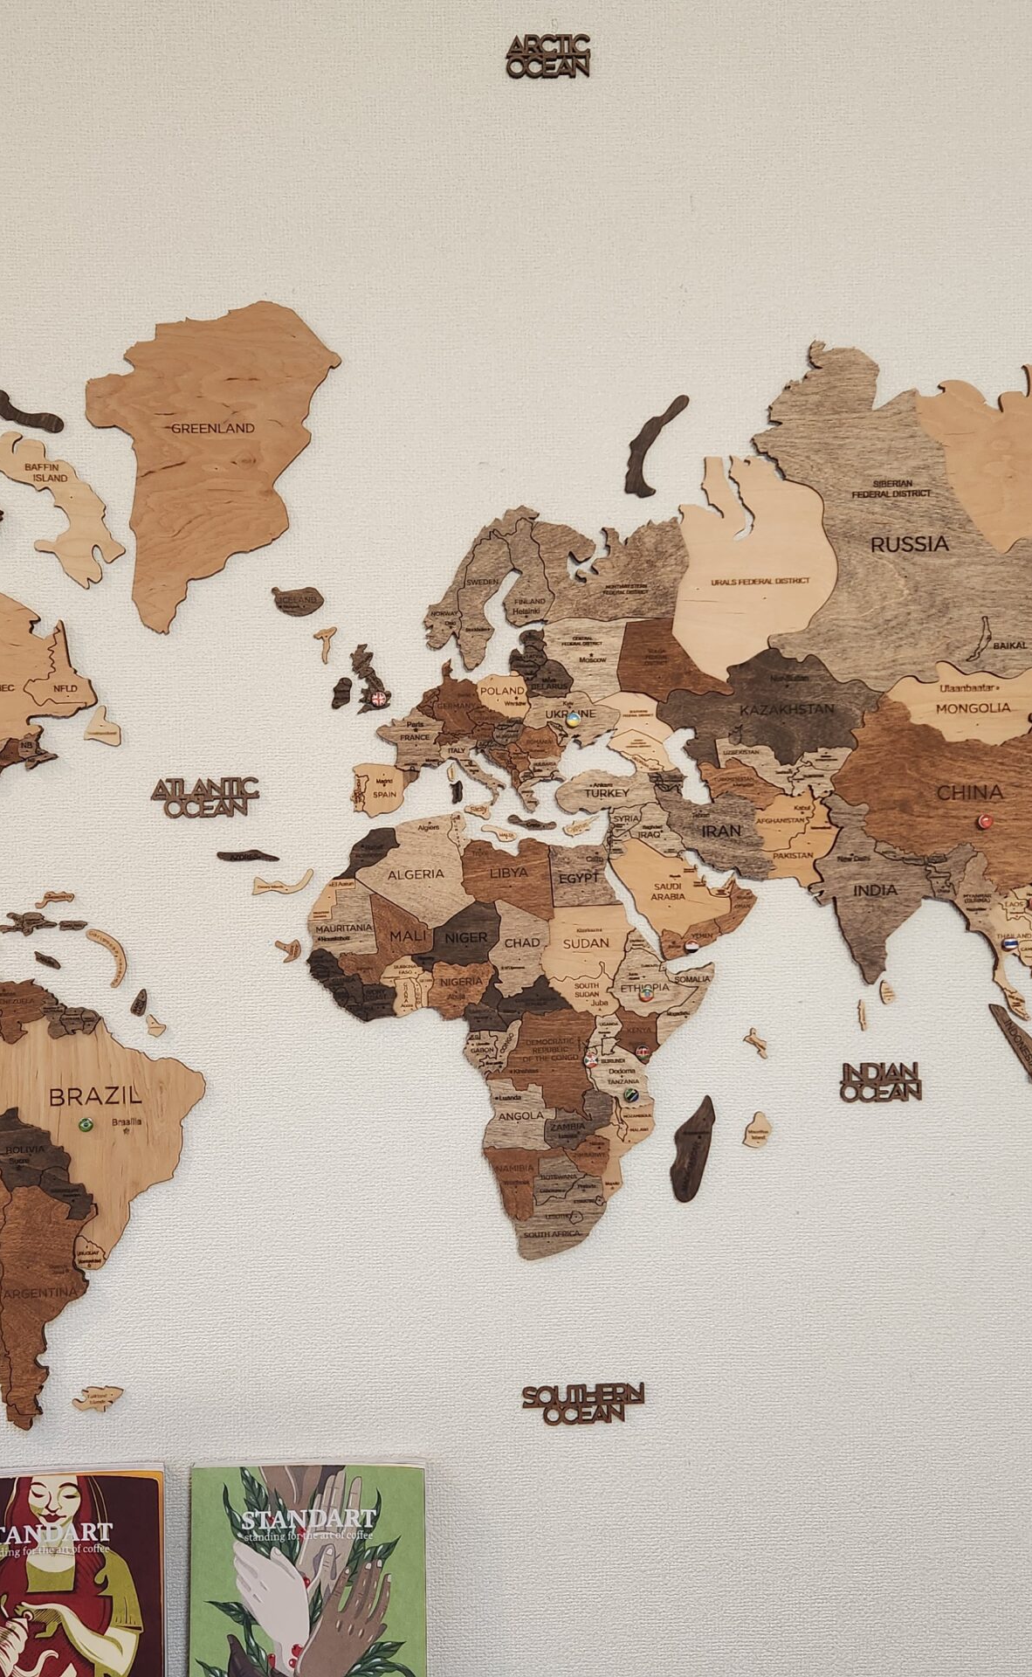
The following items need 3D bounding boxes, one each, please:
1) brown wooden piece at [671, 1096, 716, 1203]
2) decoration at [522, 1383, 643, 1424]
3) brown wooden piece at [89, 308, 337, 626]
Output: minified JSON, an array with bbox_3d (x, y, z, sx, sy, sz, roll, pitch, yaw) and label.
[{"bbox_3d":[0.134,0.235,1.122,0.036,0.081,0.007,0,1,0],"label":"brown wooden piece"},{"bbox_3d":[0.051,0.430,1.133,0.092,0.033,0.006,-1,1,-2],"label":"decoration"},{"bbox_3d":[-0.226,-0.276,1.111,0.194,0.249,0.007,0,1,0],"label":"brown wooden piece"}]

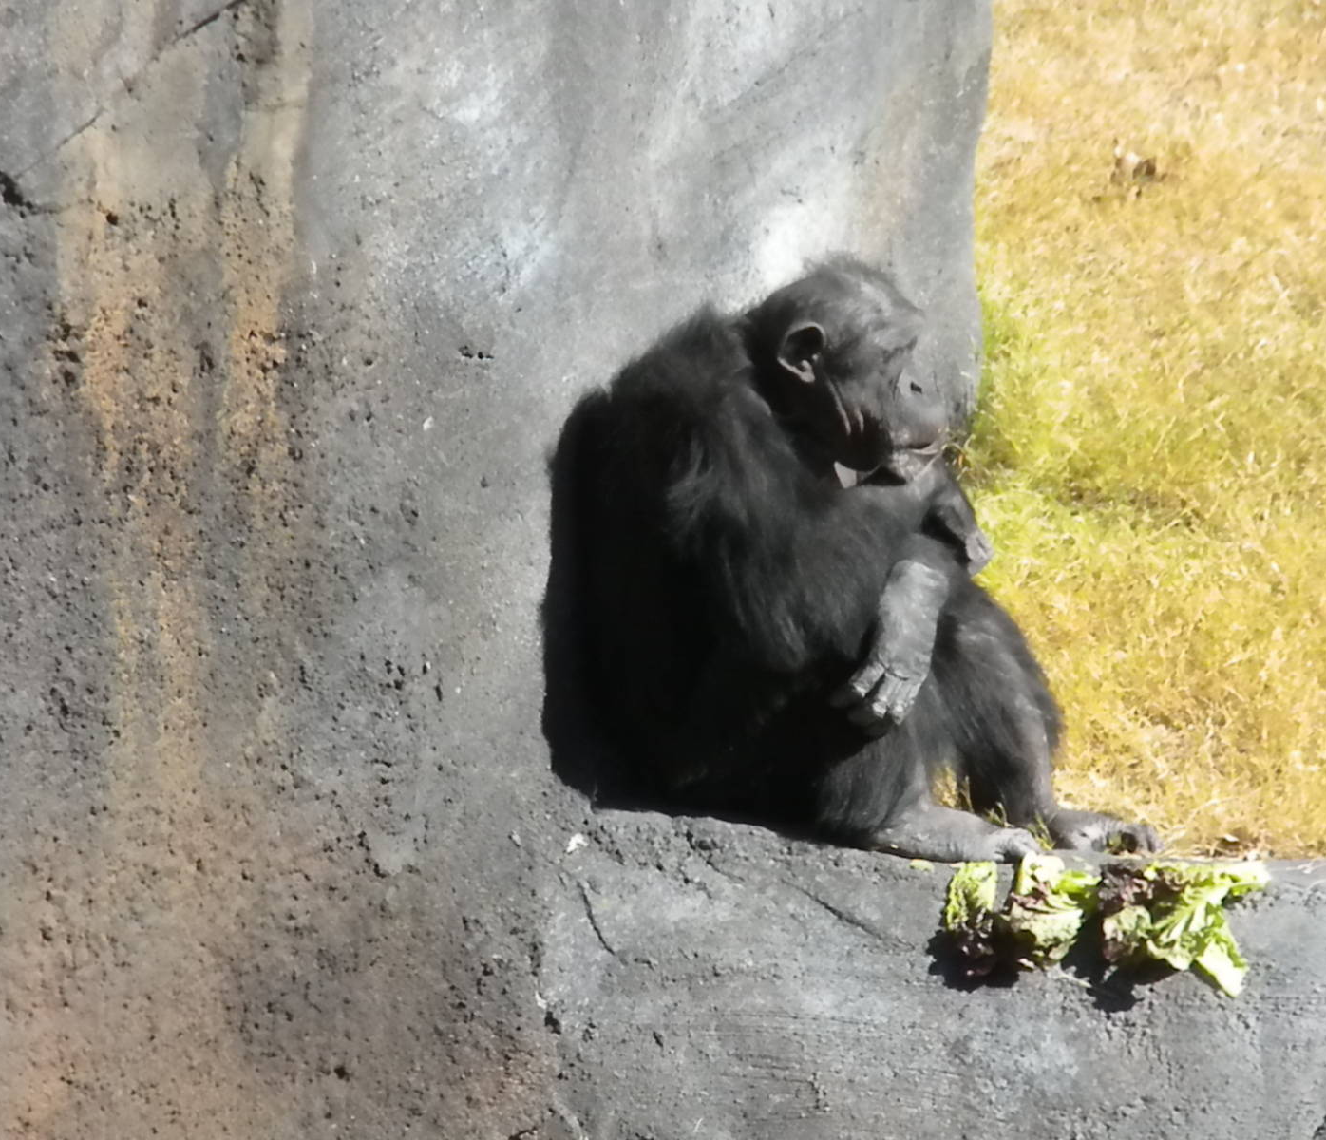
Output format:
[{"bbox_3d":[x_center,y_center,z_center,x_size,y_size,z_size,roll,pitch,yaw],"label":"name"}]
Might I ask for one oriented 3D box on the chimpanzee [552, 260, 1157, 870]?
[{"bbox_3d":[0.231,-0.013,13.500,0.690,0.700,0.480,1,11,3],"label":"chimpanzee"}]

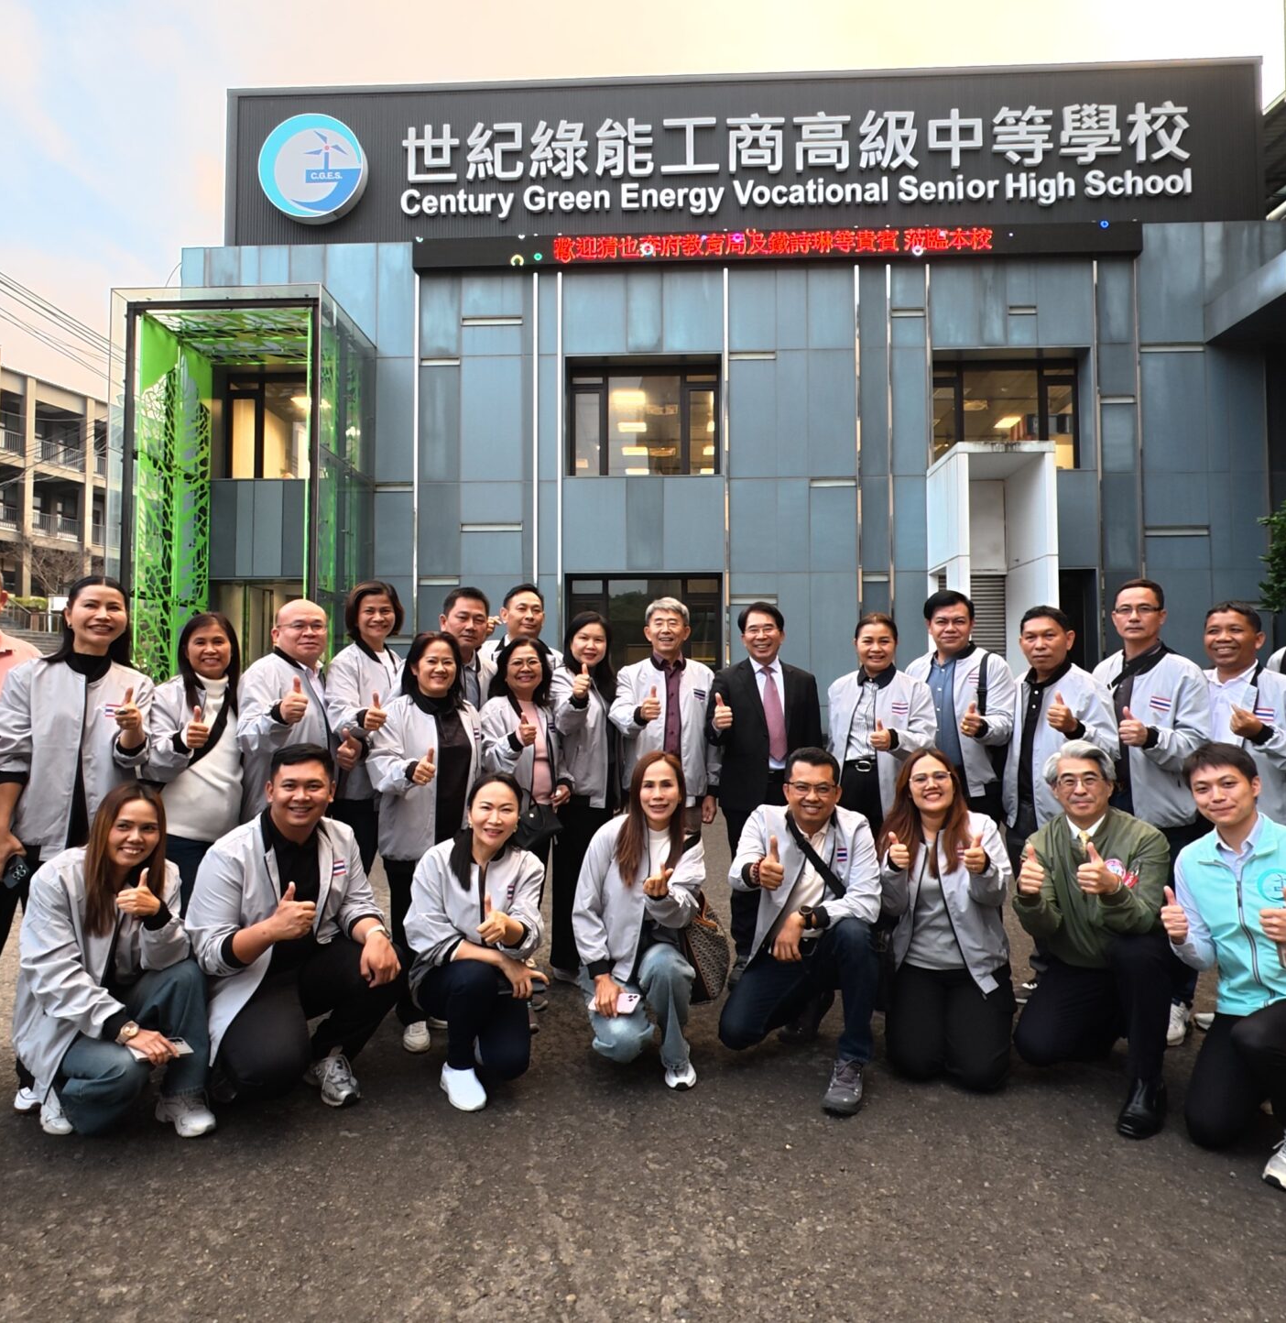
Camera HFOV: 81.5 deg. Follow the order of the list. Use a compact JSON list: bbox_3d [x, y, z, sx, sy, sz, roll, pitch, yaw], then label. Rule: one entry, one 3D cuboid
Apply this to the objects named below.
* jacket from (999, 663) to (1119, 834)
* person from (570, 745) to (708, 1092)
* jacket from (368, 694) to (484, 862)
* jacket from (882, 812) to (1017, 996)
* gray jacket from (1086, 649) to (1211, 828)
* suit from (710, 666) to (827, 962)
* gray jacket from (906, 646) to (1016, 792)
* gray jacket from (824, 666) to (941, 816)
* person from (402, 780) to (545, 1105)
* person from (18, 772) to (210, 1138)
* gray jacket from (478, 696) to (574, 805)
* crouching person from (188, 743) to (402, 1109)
[{"bbox_3d":[1.641,0.343,2.940,0.460,0.650,0.340,-2,-2,42],"label":"jacket"},{"bbox_3d":[-0.010,0.868,2.585,0.440,1.040,0.560,0,-2,-12],"label":"person"},{"bbox_3d":[-0.790,0.417,2.729,0.420,0.590,0.310,1,-2,-22],"label":"jacket"},{"bbox_3d":[1.030,0.813,2.520,0.450,0.600,0.360,-1,-2,25],"label":"jacket"},{"bbox_3d":[1.910,0.279,2.793,0.450,0.650,0.310,-2,-2,42],"label":"gray jacket"},{"bbox_3d":[0.535,0.647,3.222,0.510,1.340,0.310,0,-2,3],"label":"suit"},{"bbox_3d":[1.319,0.245,3.080,0.480,0.630,0.300,-1,-2,32],"label":"gray jacket"},{"bbox_3d":[0.928,0.319,2.920,0.440,0.580,0.320,-1,-2,24],"label":"gray jacket"},{"bbox_3d":[-0.585,0.880,2.550,0.470,1.030,0.640,0,-2,-16],"label":"person"},{"bbox_3d":[-1.660,0.881,2.354,0.550,1.000,0.600,1,-2,-38],"label":"person"},{"bbox_3d":[-0.465,0.377,2.950,0.400,0.525,0.300,1,-2,-20],"label":"gray jacket"},{"bbox_3d":[-1.120,0.835,2.501,0.640,1.120,0.680,0,-2,-20],"label":"crouching person"}]

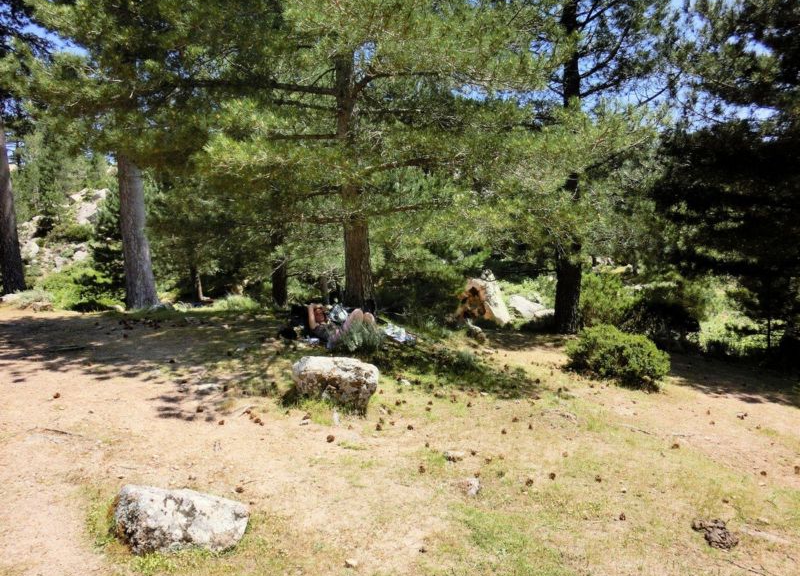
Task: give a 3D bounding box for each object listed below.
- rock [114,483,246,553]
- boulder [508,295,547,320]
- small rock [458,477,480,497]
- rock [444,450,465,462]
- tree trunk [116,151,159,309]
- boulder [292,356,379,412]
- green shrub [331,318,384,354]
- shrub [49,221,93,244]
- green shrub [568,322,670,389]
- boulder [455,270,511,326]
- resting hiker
[{"bbox_3d":[-1.102,1.165,3.250,0.640,0.230,0.360,-1,6,2],"label":"rock"},{"bbox_3d":[2.482,0.374,12.400,0.850,0.460,0.700,1,6,17],"label":"boulder"},{"bbox_3d":[0.403,1.152,3.755,0.120,0.075,0.110,-1,6,0],"label":"small rock"},{"bbox_3d":[0.360,1.113,4.274,0.125,0.055,0.100,-1,6,0],"label":"rock"},{"bbox_3d":[-5.052,-1.113,12.570,0.570,3.050,0.570,-3,6,0],"label":"tree trunk"},{"bbox_3d":[-0.573,0.858,5.750,0.740,0.380,0.550,-1,6,-6],"label":"boulder"},{"bbox_3d":[-0.519,0.595,8.100,0.620,0.430,0.520,-1,6,0],"label":"green shrub"},{"bbox_3d":[-13.707,-2.316,27.000,1.850,0.950,1.500,-3,6,-27],"label":"shrub"},{"bbox_3d":[2.279,0.704,6.750,1.020,0.550,0.850,1,6,18],"label":"green shrub"},{"bbox_3d":[1.364,0.182,10.700,0.880,0.860,0.750,1,6,19],"label":"boulder"},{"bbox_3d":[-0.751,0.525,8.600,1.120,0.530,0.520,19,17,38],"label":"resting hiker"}]

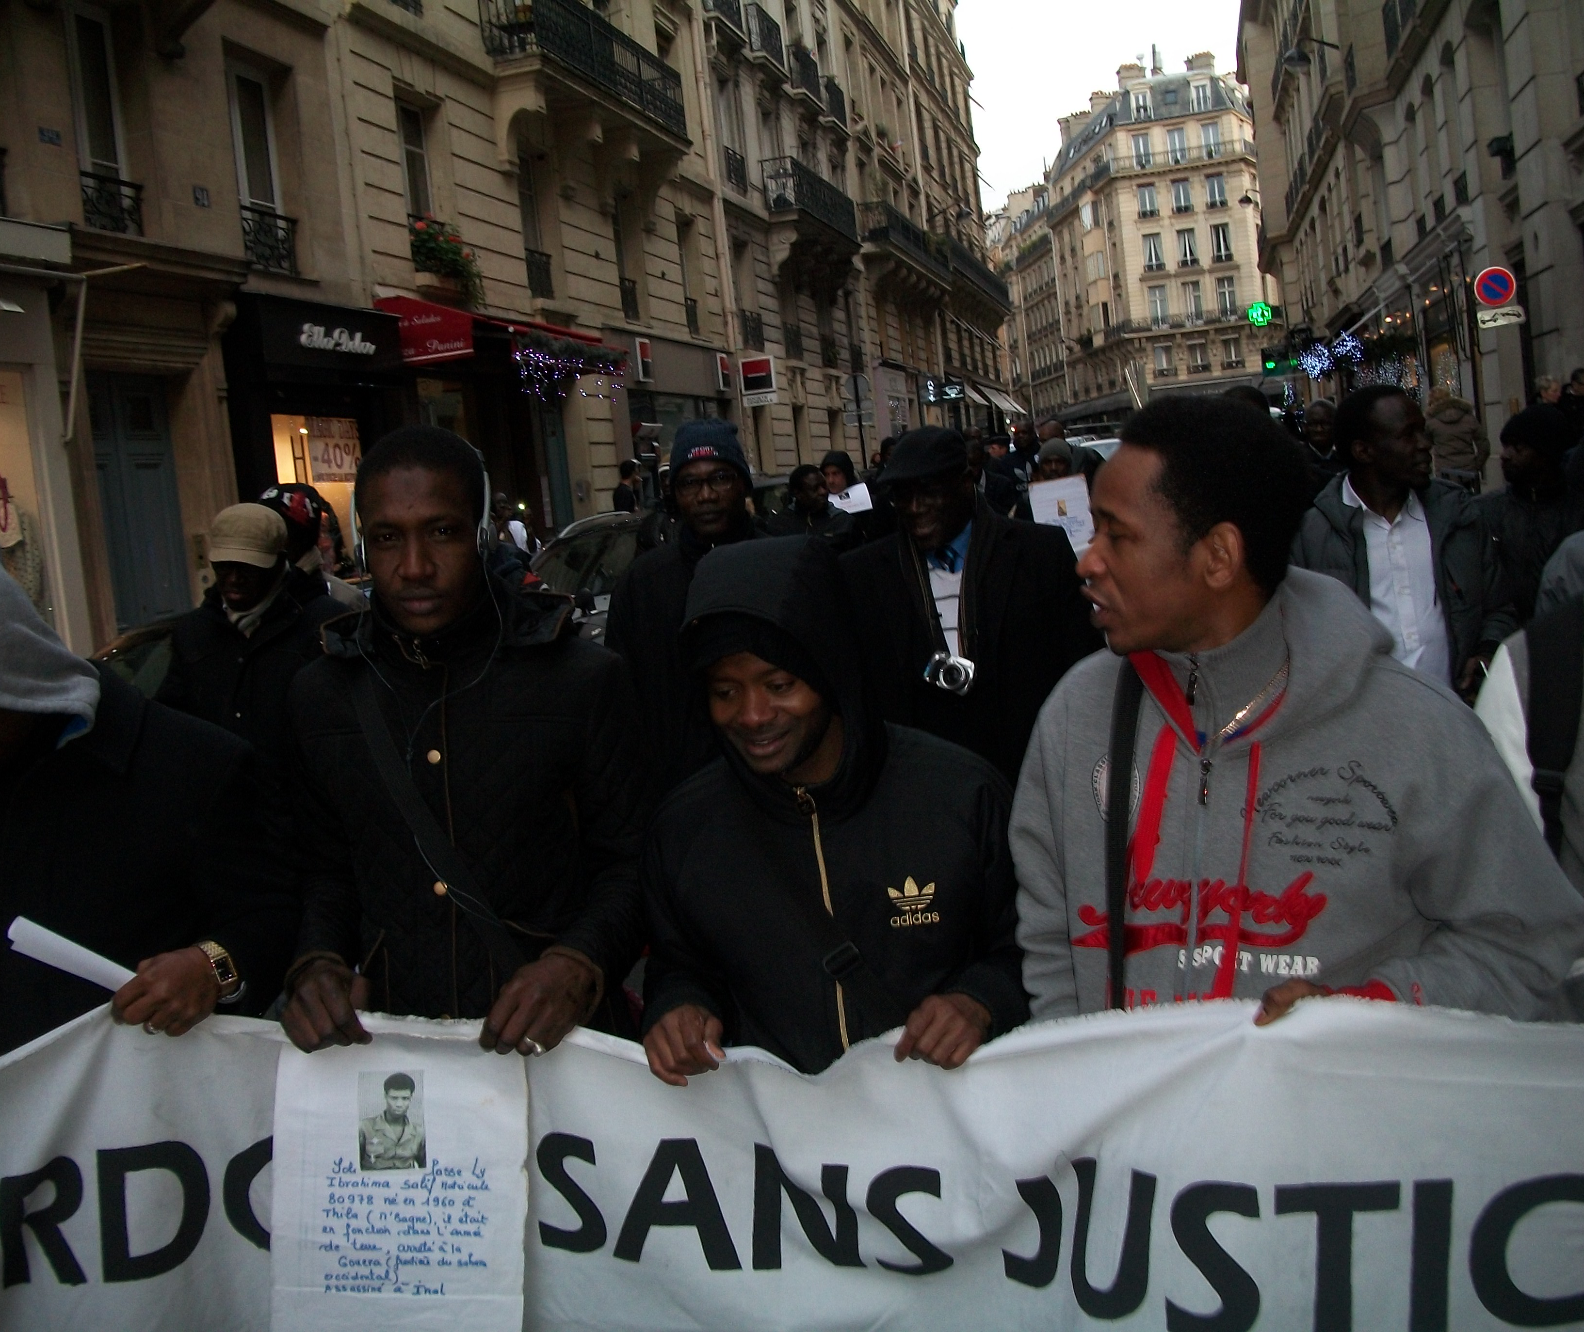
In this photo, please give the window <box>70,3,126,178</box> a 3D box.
[{"bbox_3d":[-5.602,-4.410,13.092,0.150,1.750,0.820,-5,6,14],"label":"window"}]

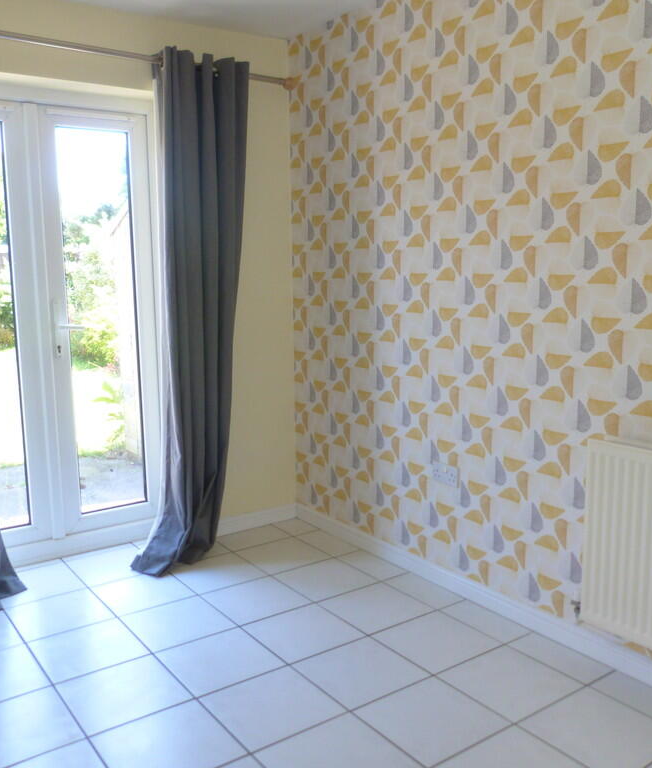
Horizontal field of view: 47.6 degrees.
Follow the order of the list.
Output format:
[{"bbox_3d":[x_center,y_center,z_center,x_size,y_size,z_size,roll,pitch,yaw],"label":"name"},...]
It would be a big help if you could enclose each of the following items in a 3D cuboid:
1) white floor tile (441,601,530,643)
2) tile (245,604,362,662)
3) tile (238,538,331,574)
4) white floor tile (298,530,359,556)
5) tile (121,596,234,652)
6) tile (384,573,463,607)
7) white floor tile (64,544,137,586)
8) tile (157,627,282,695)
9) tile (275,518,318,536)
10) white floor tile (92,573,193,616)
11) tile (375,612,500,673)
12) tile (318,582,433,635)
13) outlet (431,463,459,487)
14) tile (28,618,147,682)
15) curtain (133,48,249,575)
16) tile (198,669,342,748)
[{"bbox_3d":[0.583,0.884,2.749,0.151,0.010,0.332,-6,10,-35],"label":"white floor tile"},{"bbox_3d":[-0.083,0.893,2.665,0.329,0.010,0.329,-6,10,-35],"label":"tile"},{"bbox_3d":[-0.200,0.790,3.391,0.329,0.010,0.329,-6,10,-35],"label":"tile"},{"bbox_3d":[0.003,0.779,3.585,0.166,0.012,0.334,-6,10,-35],"label":"white floor tile"},{"bbox_3d":[-0.546,0.887,2.741,0.329,0.010,0.329,-6,10,-35],"label":"tile"},{"bbox_3d":[0.395,0.853,3.042,0.166,0.012,0.334,-6,10,-35],"label":"tile"},{"bbox_3d":[-0.958,0.825,3.340,0.334,0.012,0.374,-6,10,-35],"label":"white floor tile"},{"bbox_3d":[-0.356,0.930,2.493,0.332,0.010,0.332,-6,10,-35],"label":"tile"},{"bbox_3d":[-0.166,0.742,3.784,0.151,0.010,0.221,-6,10,-35],"label":"tile"},{"bbox_3d":[-0.751,0.864,3.052,0.334,0.012,0.334,-6,10,-35],"label":"white floor tile"},{"bbox_3d":[0.380,0.900,2.588,0.329,0.010,0.329,-6,10,-35],"label":"tile"},{"bbox_3d":[0.189,0.869,2.878,0.332,0.010,0.332,-6,10,-35],"label":"tile"},{"bbox_3d":[0.468,0.368,2.973,0.012,0.087,0.147,-6,10,-35],"label":"outlet"},{"bbox_3d":[-0.816,0.916,2.550,0.329,0.010,0.329,-6,10,-35],"label":"tile"},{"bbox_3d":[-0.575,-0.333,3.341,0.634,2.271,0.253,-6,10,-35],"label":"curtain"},{"bbox_3d":[-0.163,0.975,2.237,0.334,0.012,0.334,-6,10,-35],"label":"tile"}]

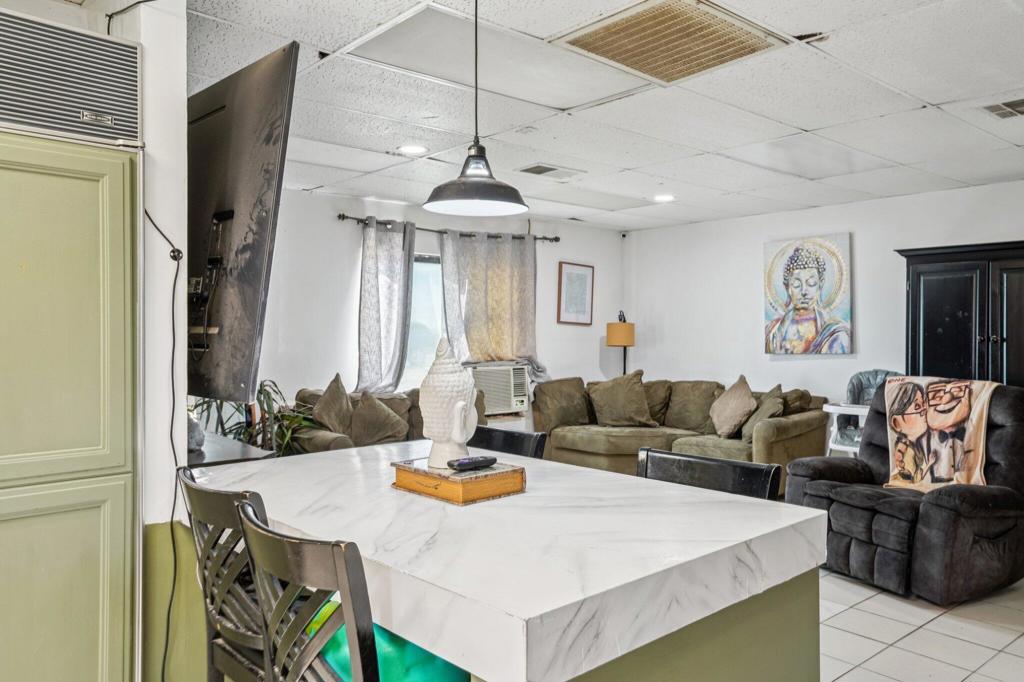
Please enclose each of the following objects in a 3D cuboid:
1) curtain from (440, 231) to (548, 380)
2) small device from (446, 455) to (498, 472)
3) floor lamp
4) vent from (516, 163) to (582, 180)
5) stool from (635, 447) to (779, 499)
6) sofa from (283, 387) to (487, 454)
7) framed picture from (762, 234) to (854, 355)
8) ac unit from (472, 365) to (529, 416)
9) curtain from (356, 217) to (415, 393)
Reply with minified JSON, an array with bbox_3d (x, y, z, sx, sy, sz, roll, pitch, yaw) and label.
[{"bbox_3d":[-0.142,-0.322,6.614,1.160,1.320,0.200,0,1,-41],"label":"curtain"},{"bbox_3d":[-0.102,0.327,1.968,0.142,0.022,0.042,0,1,-41],"label":"small device"},{"bbox_3d":[1.073,0.484,7.332,0.280,1.540,0.280,0,1,-41],"label":"floor lamp"},{"bbox_3d":[0.262,-1.115,4.902,0.420,0.030,0.310,0,1,-41],"label":"vent"},{"bbox_3d":[0.443,0.833,2.096,0.450,0.965,0.500,1,1,44],"label":"stool"},{"bbox_3d":[-0.697,0.819,5.584,1.740,0.900,0.900,0,1,-41],"label":"sofa"},{"bbox_3d":[2.482,-0.380,6.245,0.040,0.985,0.755,0,1,-41],"label":"framed picture"},{"bbox_3d":[-0.216,0.428,6.614,0.590,0.390,0.450,0,1,-41],"label":"ac unit"},{"bbox_3d":[-1.002,-0.246,5.912,0.530,1.460,0.130,0,1,-41],"label":"curtain"}]

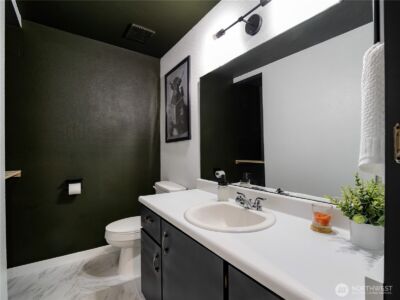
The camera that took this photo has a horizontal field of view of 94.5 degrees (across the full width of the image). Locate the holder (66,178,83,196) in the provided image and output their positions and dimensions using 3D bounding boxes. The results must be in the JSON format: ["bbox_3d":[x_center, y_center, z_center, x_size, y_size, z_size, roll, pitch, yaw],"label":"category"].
[{"bbox_3d":[-1.386,0.408,2.040,0.140,0.165,0.115,0,0,-35],"label":"holder"}]

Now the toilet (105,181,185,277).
[{"bbox_3d":[-0.582,0.798,1.998,0.755,0.740,0.450,0,0,-35],"label":"toilet"}]

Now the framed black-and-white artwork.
[{"bbox_3d":[-0.292,-0.555,2.239,0.022,0.900,0.610,0,0,-35],"label":"framed black-and-white artwork"}]

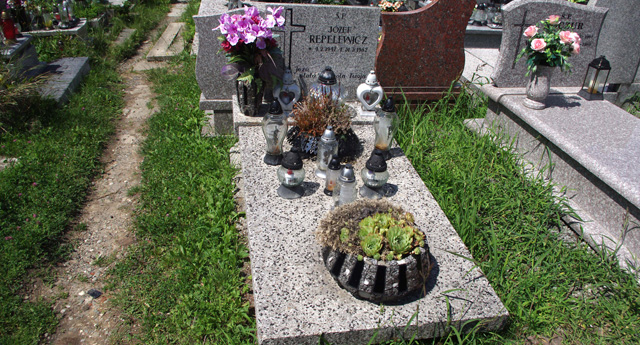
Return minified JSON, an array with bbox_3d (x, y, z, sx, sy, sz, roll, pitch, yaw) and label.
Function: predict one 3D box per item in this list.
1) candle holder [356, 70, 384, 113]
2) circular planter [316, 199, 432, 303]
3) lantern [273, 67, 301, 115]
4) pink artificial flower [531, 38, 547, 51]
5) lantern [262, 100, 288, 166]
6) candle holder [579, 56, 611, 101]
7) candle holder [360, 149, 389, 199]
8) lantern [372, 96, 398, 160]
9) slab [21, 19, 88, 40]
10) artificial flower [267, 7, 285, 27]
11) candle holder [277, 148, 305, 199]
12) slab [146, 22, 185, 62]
[{"bbox_3d":[0.293,-0.455,2.757,0.155,0.265,0.100,2,32,-7],"label":"candle holder"},{"bbox_3d":[0.215,0.283,1.720,0.395,0.200,0.395,4,32,-3],"label":"circular planter"},{"bbox_3d":[-0.195,-0.508,3.030,0.168,0.298,0.100,-2,33,-11],"label":"lantern"},{"bbox_3d":[1.325,-0.776,2.905,0.097,0.079,0.070,17,34,20],"label":"pink artificial flower"},{"bbox_3d":[-0.222,-0.205,2.353,0.123,0.334,0.123,-2,30,-10],"label":"lantern"},{"bbox_3d":[1.980,-0.677,3.412,0.118,0.301,0.118,-2,30,-10],"label":"candle holder"},{"bbox_3d":[0.276,-0.001,2.401,0.138,0.240,0.138,-2,33,-11],"label":"candle holder"},{"bbox_3d":[0.344,-0.233,2.474,0.126,0.332,0.126,-2,30,-10],"label":"lantern"},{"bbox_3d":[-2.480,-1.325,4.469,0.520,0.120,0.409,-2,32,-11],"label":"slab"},{"bbox_3d":[-0.240,-0.838,2.582,0.100,0.105,0.060,-5,13,-16],"label":"artificial flower"},{"bbox_3d":[-0.115,0.000,2.078,0.125,0.220,0.125,-2,33,-12],"label":"candle holder"},{"bbox_3d":[-1.506,-1.318,4.840,0.256,0.070,1.188,-1,32,-9],"label":"slab"}]

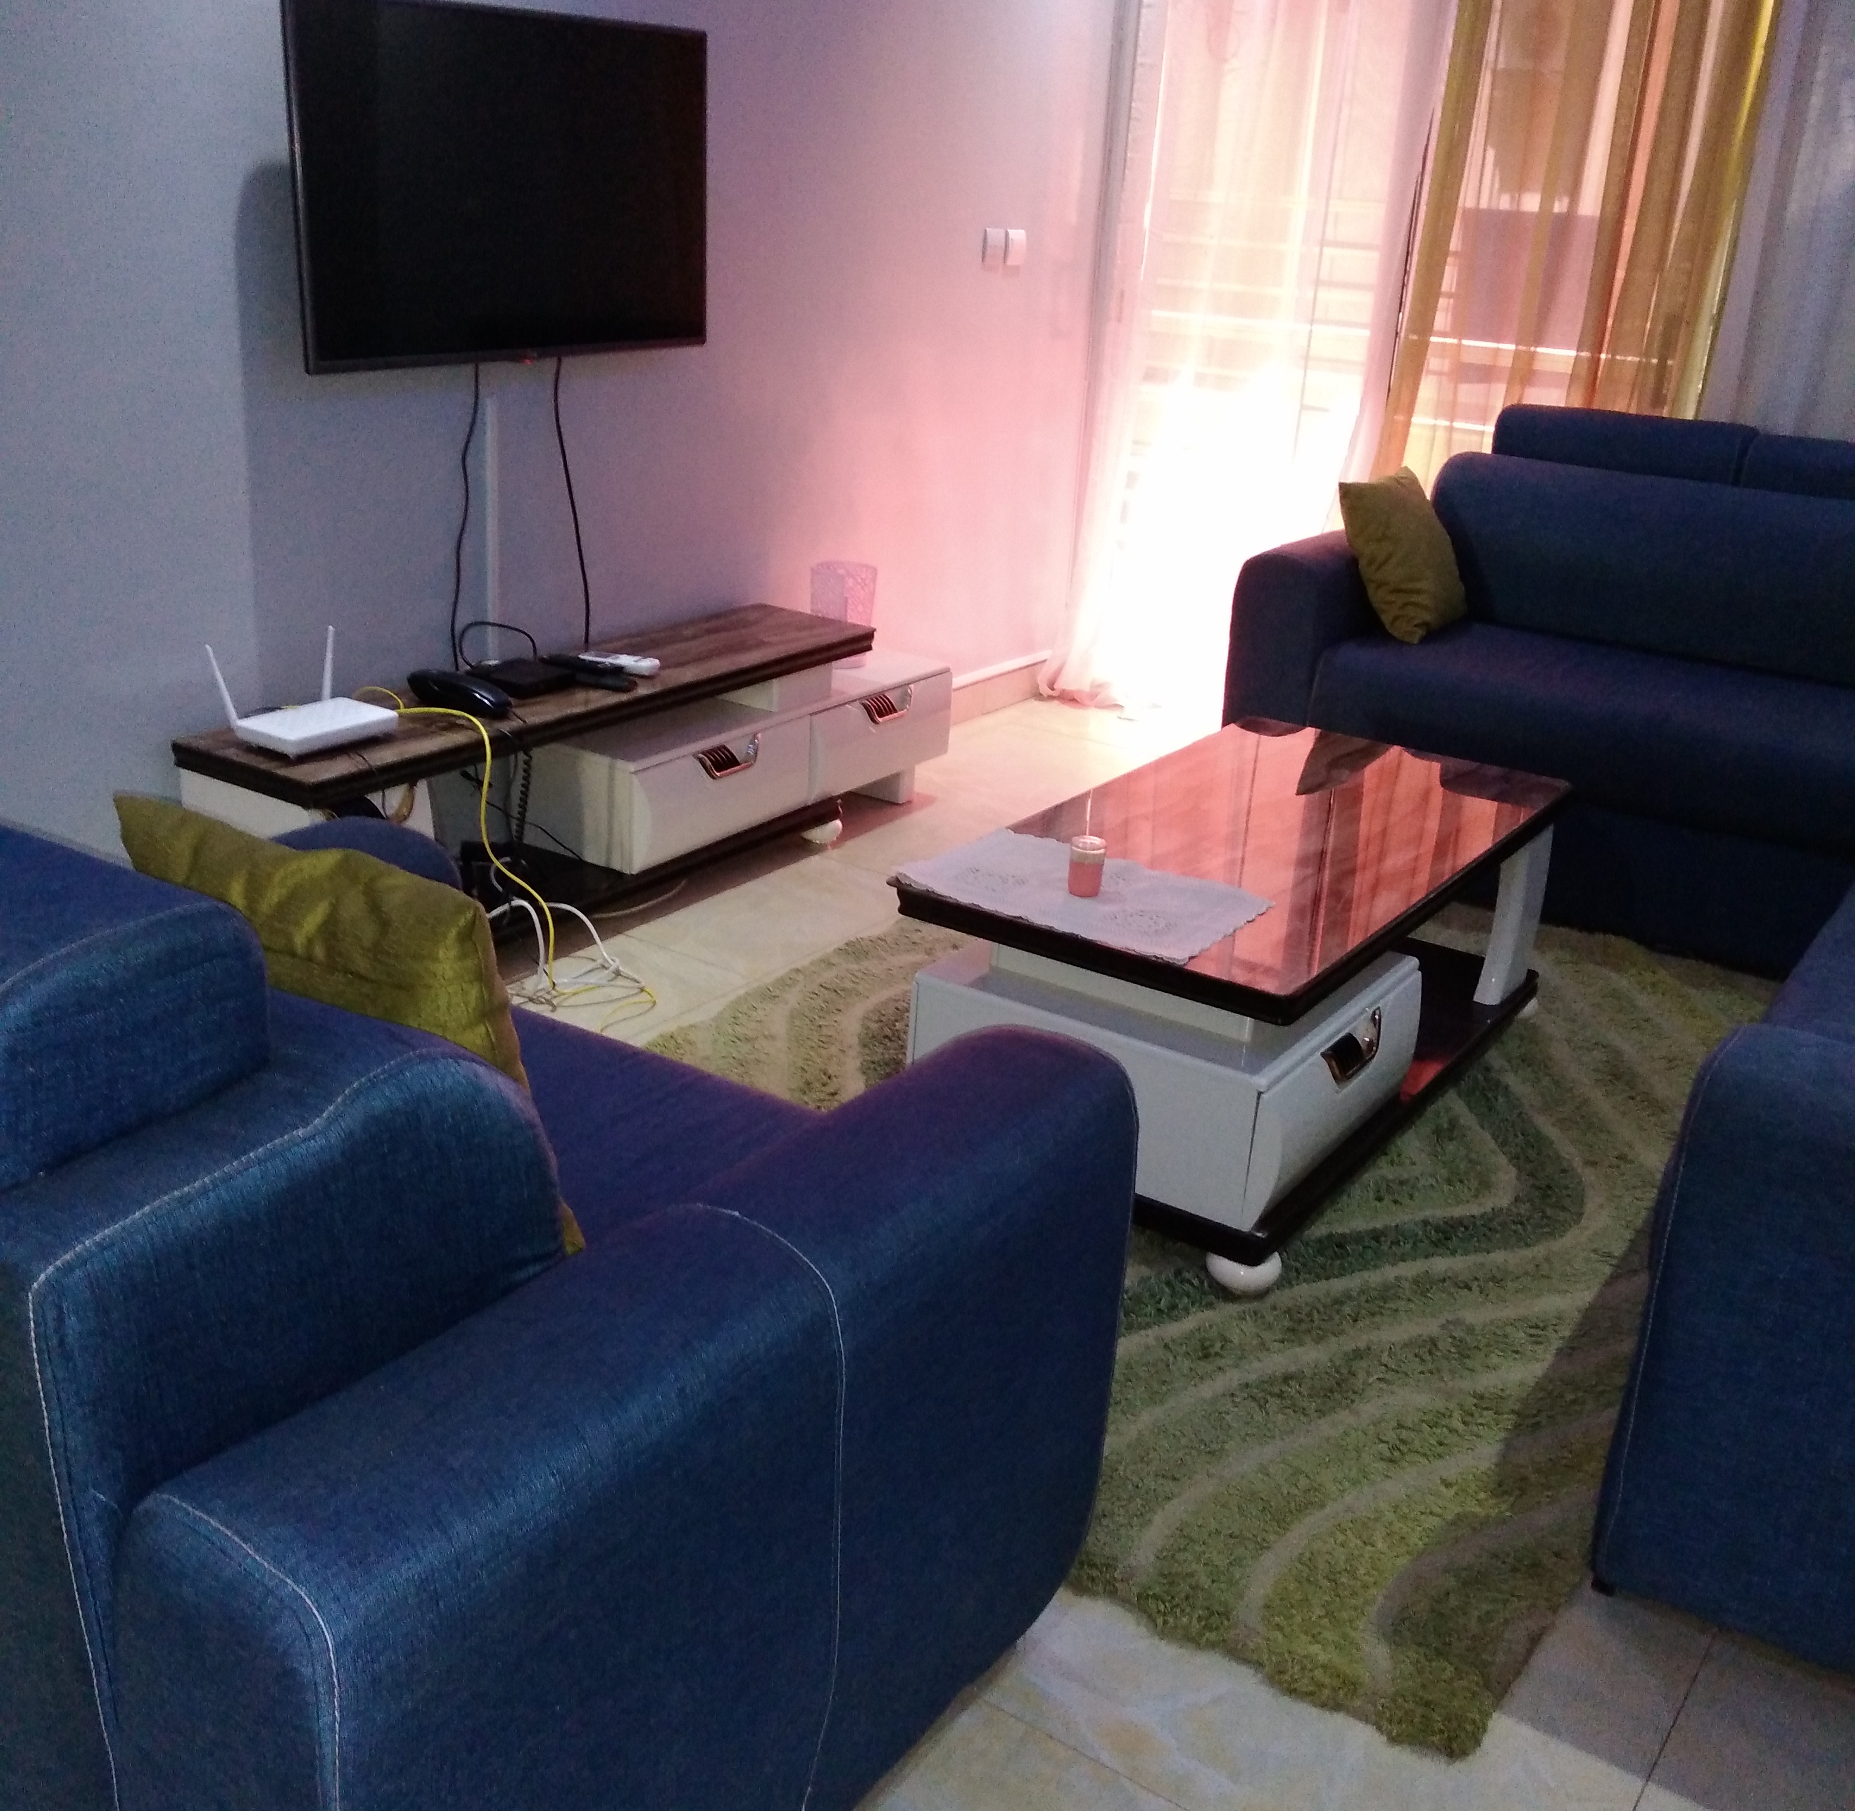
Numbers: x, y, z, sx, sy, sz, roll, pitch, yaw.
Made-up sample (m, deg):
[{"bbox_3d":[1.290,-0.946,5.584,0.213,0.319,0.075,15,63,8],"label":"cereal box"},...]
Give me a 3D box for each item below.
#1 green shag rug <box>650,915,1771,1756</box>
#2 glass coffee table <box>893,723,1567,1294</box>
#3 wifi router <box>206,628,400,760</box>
[{"bbox_3d":[0.488,0.284,3.038,1.650,0.030,2.280,16,25,31],"label":"green shag rug"},{"bbox_3d":[0.503,0.091,2.926,0.605,0.450,1.130,16,25,31],"label":"glass coffee table"},{"bbox_3d":[-1.014,-0.350,3.027,0.160,0.170,0.245,16,25,31],"label":"wifi router"}]

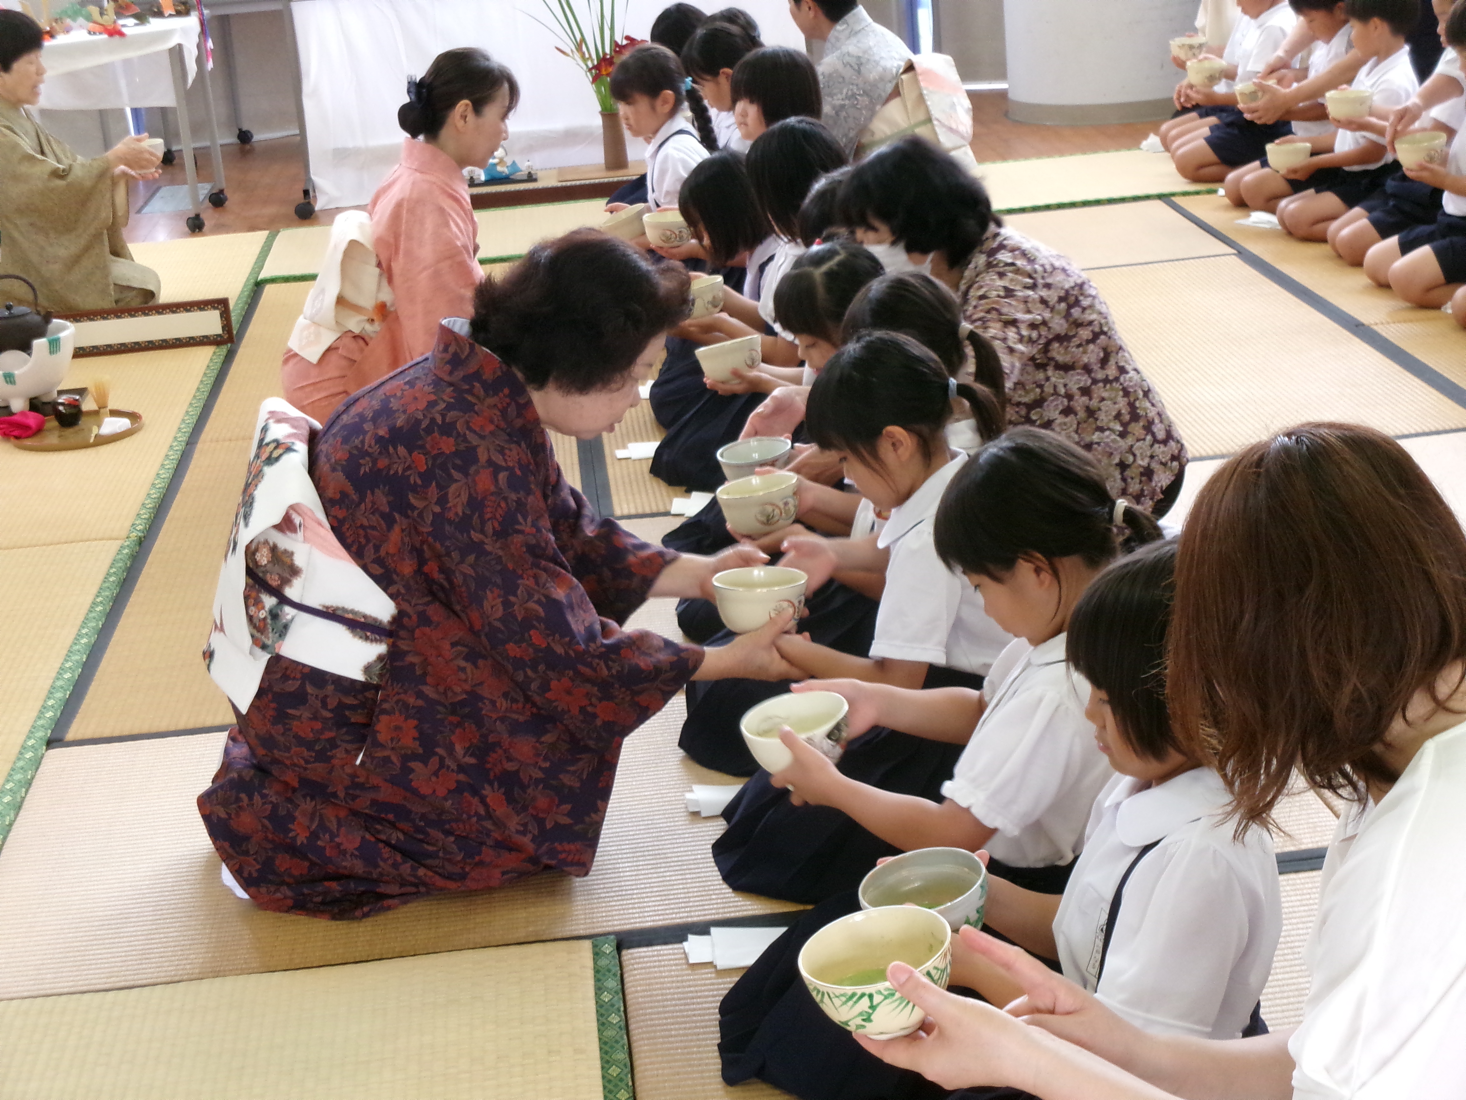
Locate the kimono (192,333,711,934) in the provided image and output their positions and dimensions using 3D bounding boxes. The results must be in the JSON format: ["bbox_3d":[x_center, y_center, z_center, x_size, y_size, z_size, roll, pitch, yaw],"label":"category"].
[{"bbox_3d":[-0.402,0.035,3.686,0.700,0.710,0.520,-9,17,-13],"label":"kimono"}]

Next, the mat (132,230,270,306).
[{"bbox_3d":[-1.843,-0.737,7.999,0.920,0.045,1.860,-6,16,-3],"label":"mat"}]

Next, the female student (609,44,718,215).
[{"bbox_3d":[-0.108,-1.003,7.171,0.520,0.670,0.380,-6,16,-3],"label":"female student"}]

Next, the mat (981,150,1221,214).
[{"bbox_3d":[1.229,-1.172,8.581,1.820,0.045,0.950,-6,16,-3],"label":"mat"}]

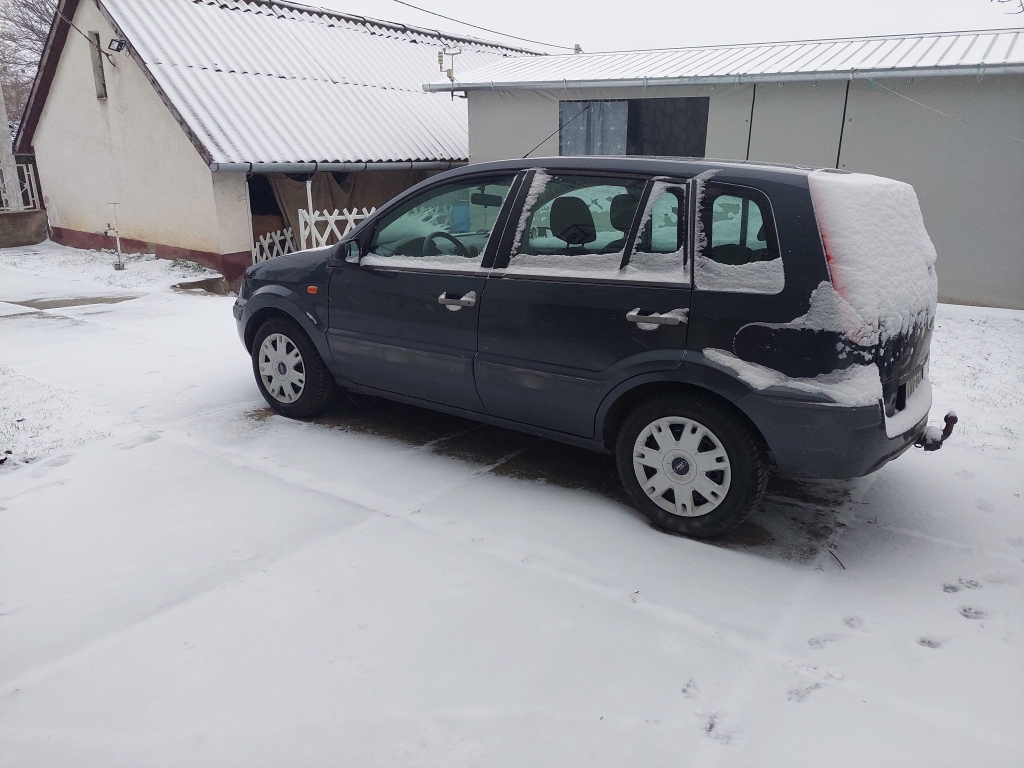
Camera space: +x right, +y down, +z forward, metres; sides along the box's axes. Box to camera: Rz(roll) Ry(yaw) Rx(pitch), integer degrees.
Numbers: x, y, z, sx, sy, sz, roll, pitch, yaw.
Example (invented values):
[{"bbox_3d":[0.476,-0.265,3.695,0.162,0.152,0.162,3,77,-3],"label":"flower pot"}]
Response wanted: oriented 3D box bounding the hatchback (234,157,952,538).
[{"bbox_3d":[0.128,-0.493,4.048,4.053,1.515,1.740,12,19,34],"label":"hatchback"}]

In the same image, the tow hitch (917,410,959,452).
[{"bbox_3d":[1.792,0.199,3.008,0.157,0.175,0.090,12,19,34],"label":"tow hitch"}]

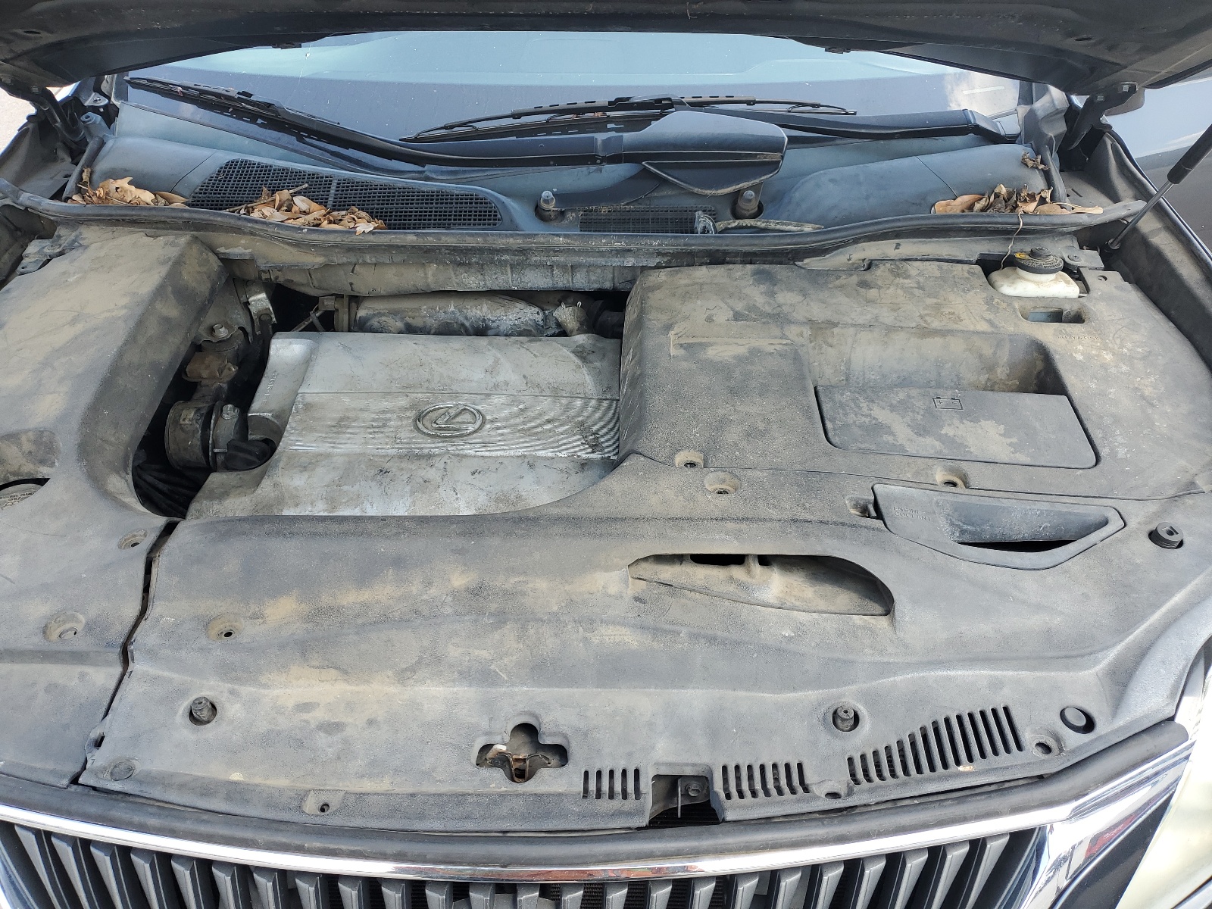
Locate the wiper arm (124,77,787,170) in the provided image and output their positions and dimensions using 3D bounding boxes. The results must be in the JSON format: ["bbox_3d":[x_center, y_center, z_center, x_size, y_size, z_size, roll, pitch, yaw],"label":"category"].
[{"bbox_3d":[-0.314,-0.479,1.301,1.125,0.076,0.195,12,41,15],"label":"wiper arm"}]

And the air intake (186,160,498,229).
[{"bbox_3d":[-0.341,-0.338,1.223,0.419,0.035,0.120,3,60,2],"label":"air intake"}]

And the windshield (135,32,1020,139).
[{"bbox_3d":[-0.048,-0.770,1.449,1.480,0.170,0.950,0,71,0],"label":"windshield"}]

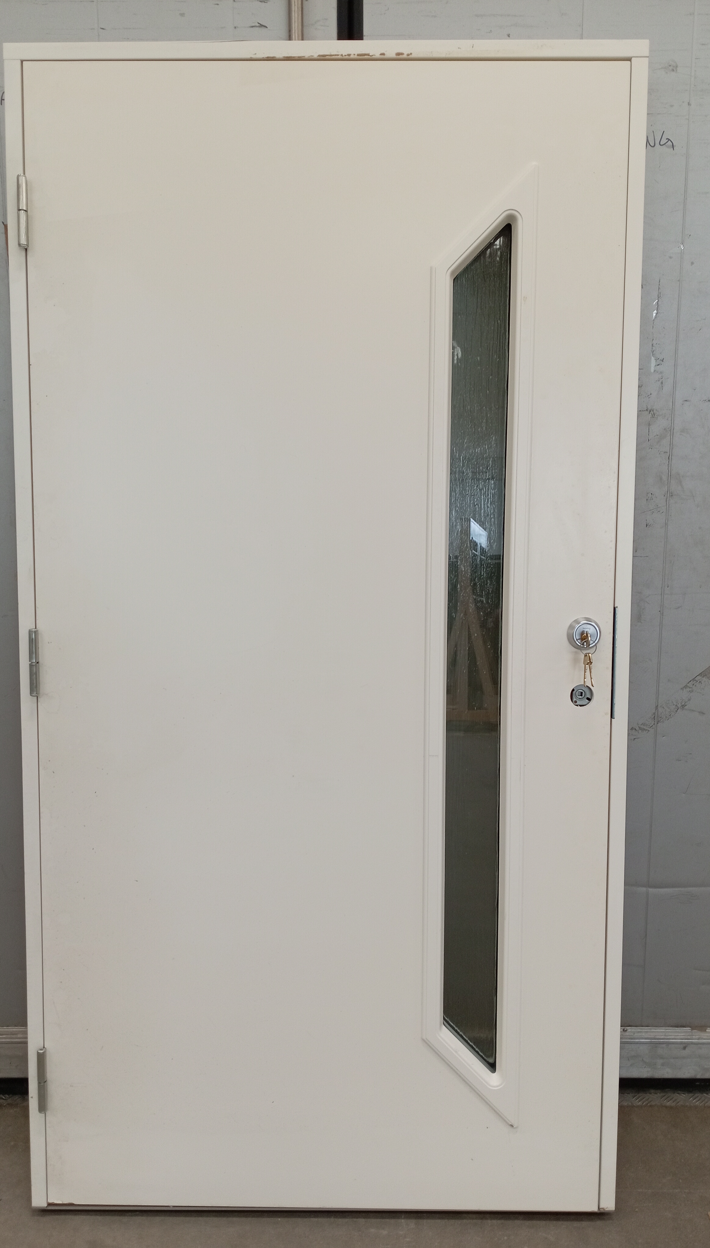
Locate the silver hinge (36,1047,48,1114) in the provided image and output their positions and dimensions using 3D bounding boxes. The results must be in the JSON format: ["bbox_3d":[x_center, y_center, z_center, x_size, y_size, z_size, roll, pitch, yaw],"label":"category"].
[{"bbox_3d":[-0.564,0.822,1.754,0.017,0.122,0.018,0,5,0],"label":"silver hinge"}]

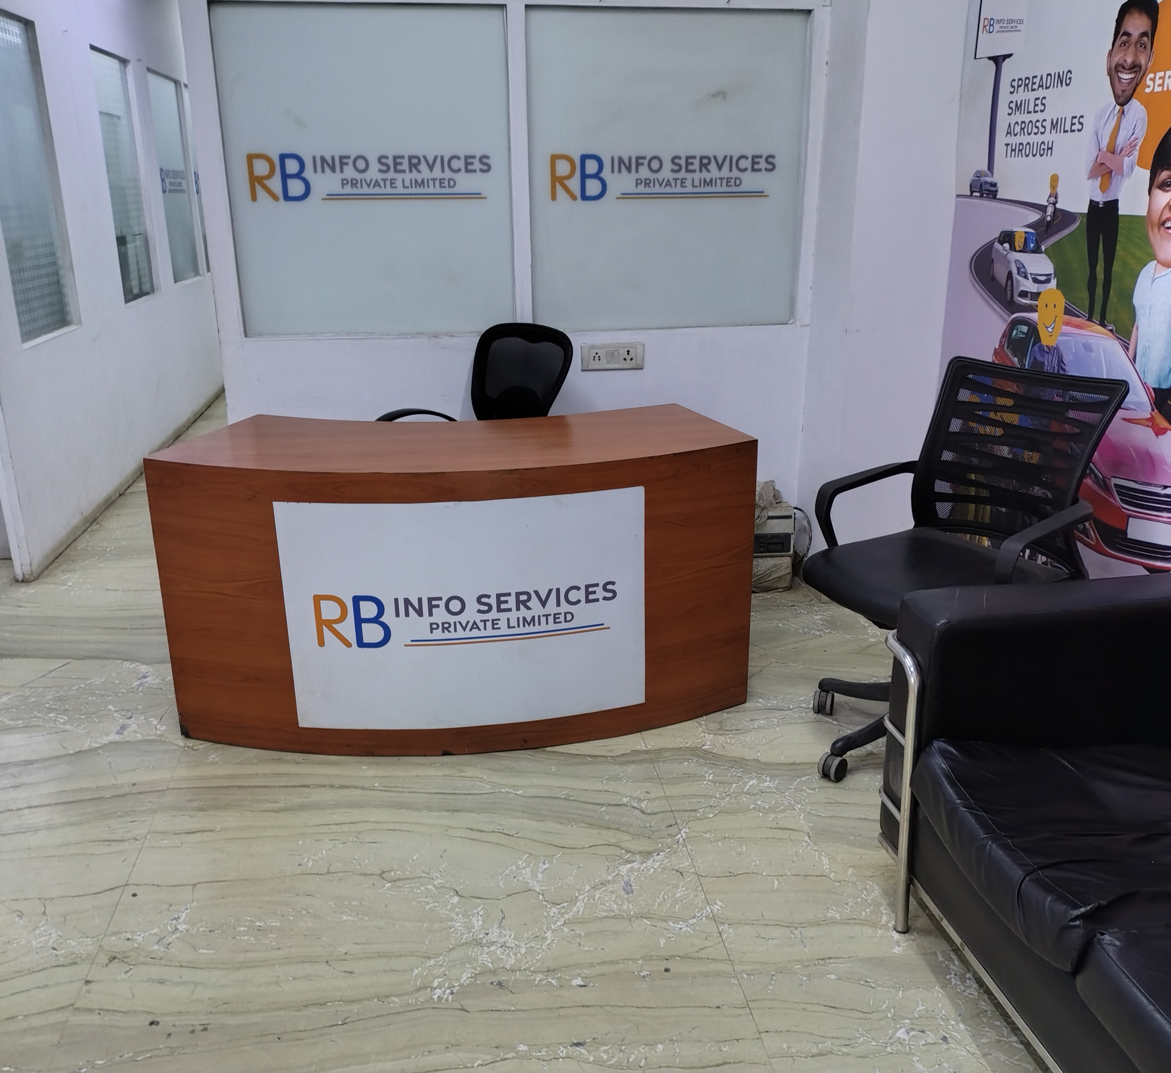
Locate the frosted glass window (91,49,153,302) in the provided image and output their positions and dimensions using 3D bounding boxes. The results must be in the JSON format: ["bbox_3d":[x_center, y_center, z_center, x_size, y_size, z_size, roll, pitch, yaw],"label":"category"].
[{"bbox_3d":[-2.372,-1.853,5.360,0.040,1.180,0.680,-3,19,-8],"label":"frosted glass window"}]

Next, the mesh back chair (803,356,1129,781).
[{"bbox_3d":[0.901,0.082,2.555,0.670,0.940,0.600,-14,23,-35],"label":"mesh back chair"}]

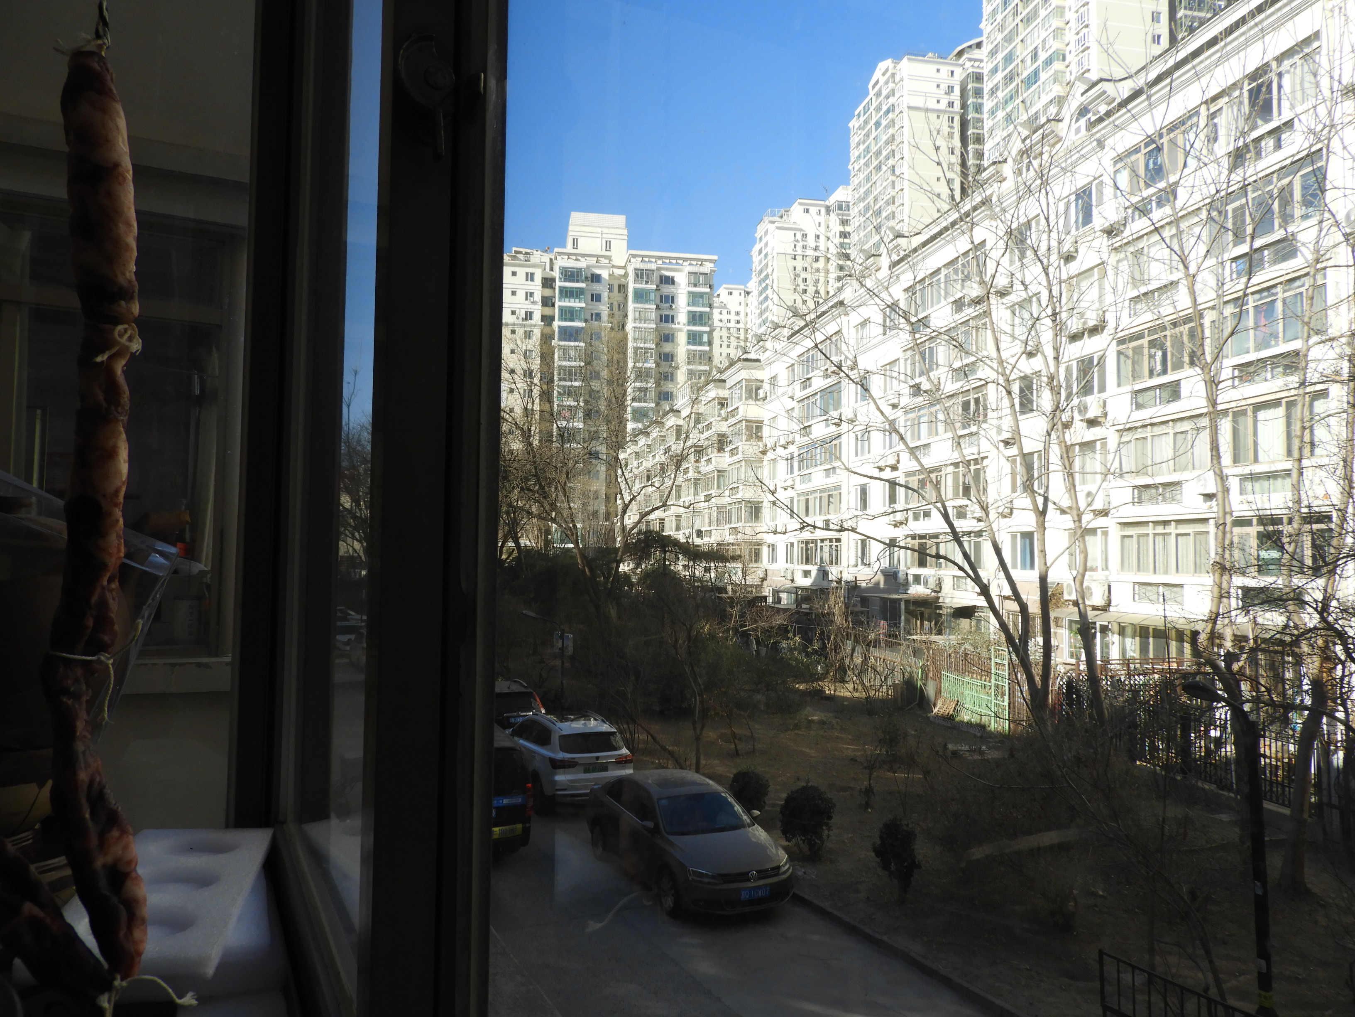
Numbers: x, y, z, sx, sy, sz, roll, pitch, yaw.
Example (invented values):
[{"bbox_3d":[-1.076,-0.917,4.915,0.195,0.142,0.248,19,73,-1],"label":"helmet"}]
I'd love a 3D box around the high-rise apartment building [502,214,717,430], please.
[{"bbox_3d":[-11.787,-15.549,144.858,33.000,55.000,18.000,1,-3,-12],"label":"high-rise apartment building"}]

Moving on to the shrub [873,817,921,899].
[{"bbox_3d":[3.016,4.807,12.902,0.670,1.150,0.640,1,-3,0],"label":"shrub"}]

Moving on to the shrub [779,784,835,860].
[{"bbox_3d":[2.020,4.871,14.619,0.890,1.180,0.860,1,-3,0],"label":"shrub"}]

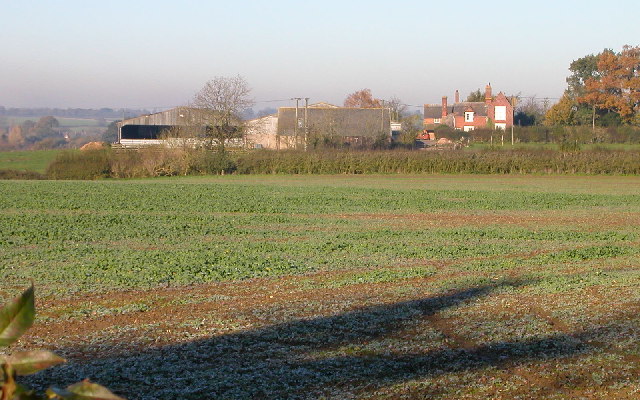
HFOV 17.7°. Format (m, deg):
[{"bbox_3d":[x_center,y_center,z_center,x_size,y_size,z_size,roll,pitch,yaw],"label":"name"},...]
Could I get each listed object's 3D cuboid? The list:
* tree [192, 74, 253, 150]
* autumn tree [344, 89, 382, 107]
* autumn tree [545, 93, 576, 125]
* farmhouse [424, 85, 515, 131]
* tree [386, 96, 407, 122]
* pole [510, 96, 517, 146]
[{"bbox_3d":[-8.260,-6.410,172.000,5.200,8.210,5.200,0,2,0],"label":"tree"},{"bbox_3d":[7.270,-14.960,355.000,6.400,8.650,6.200,0,2,0],"label":"autumn tree"},{"bbox_3d":[39.850,-13.920,340.000,5.630,7.790,5.600,0,2,0],"label":"autumn tree"},{"bbox_3d":[25.130,-14.960,345.000,14.500,8.910,10.000,0,3,7],"label":"farmhouse"},{"bbox_3d":[12.490,-13.470,335.000,3.260,6.860,3.400,0,2,0],"label":"tree"},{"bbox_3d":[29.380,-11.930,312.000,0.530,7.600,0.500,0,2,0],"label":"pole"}]

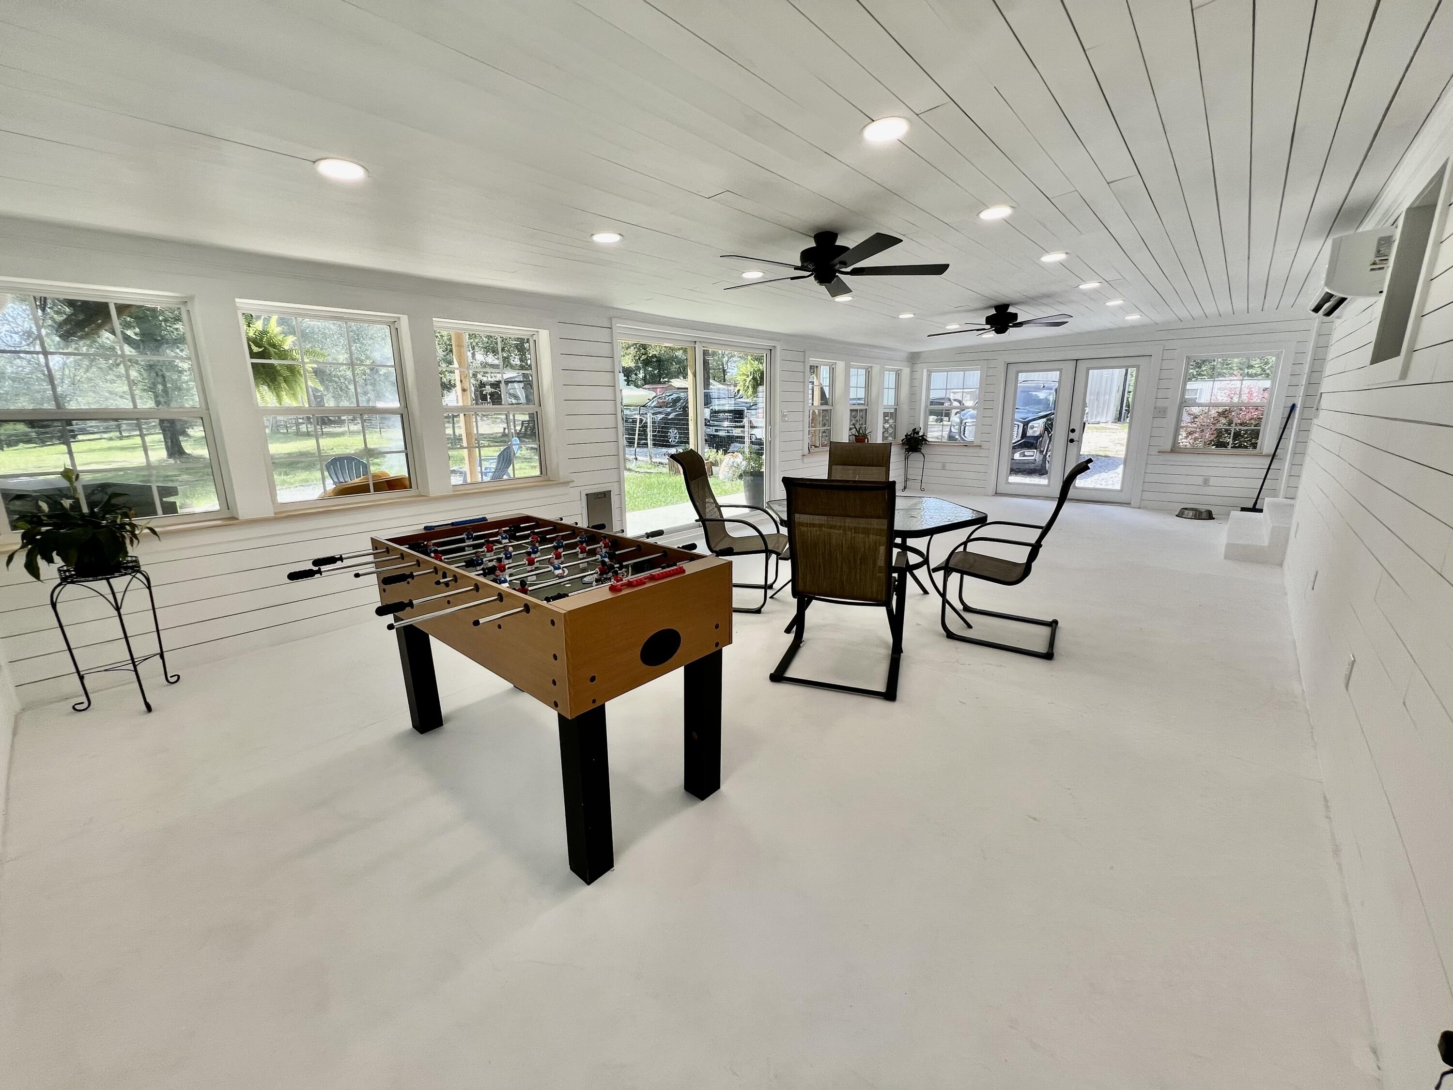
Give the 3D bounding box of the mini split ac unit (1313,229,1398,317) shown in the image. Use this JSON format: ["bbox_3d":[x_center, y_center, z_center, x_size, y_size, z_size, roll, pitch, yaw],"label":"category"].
[{"bbox_3d":[3.677,-1.560,3.236,0.225,0.320,0.930,12,18,41],"label":"mini split ac unit"}]

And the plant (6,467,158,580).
[{"bbox_3d":[-2.945,-0.107,2.511,0.440,0.490,0.460,12,18,41],"label":"plant"}]

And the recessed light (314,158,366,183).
[{"bbox_3d":[-1.526,-1.480,2.162,0.180,0.030,0.180,11,19,41],"label":"recessed light"}]

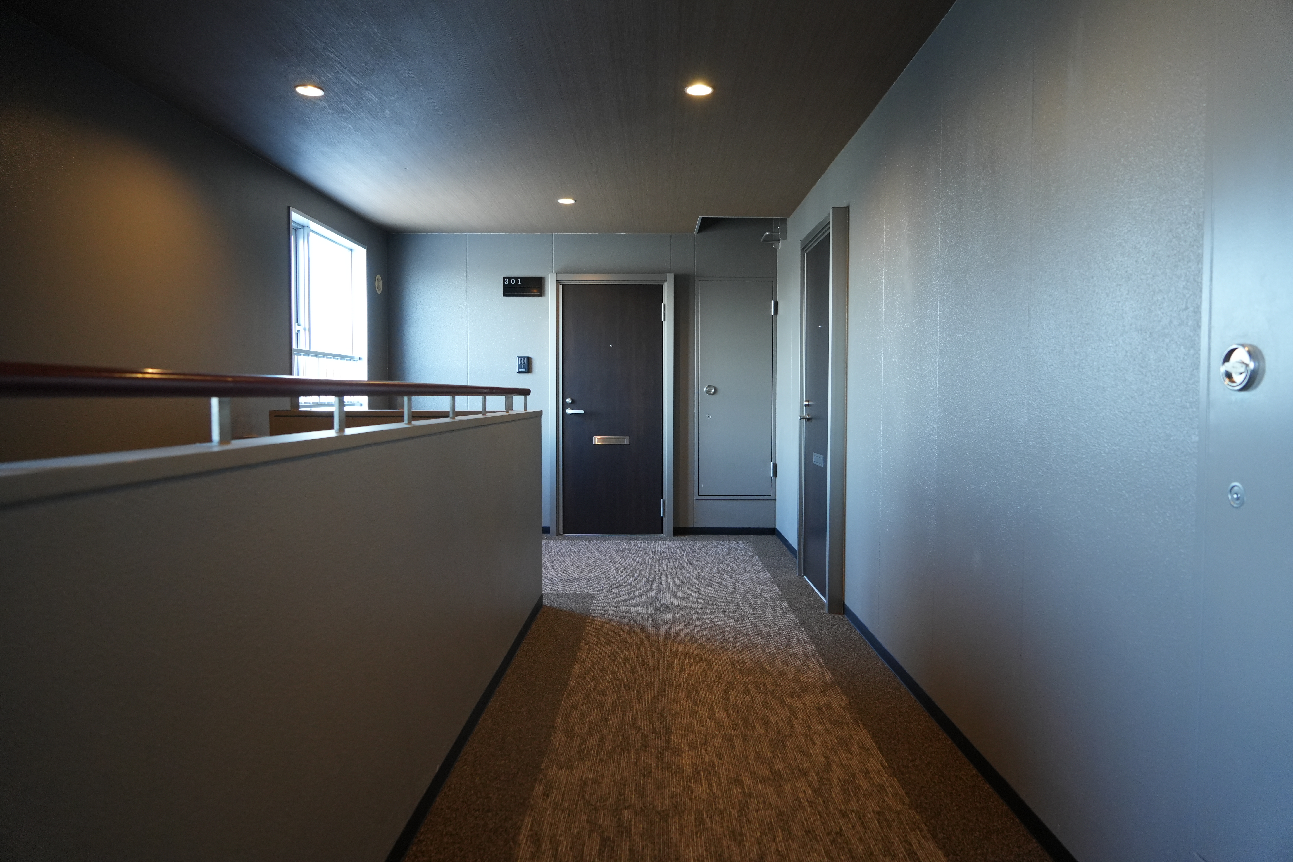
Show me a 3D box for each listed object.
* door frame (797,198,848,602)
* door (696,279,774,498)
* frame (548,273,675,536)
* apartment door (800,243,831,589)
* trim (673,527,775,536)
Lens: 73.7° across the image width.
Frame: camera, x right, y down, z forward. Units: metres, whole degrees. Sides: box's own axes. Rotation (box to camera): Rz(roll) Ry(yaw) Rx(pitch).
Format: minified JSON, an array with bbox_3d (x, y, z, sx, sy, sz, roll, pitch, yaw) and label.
[{"bbox_3d":[0.999,-0.115,4.857,0.115,2.073,0.983,0,2,1],"label":"door frame"},{"bbox_3d":[0.711,-0.333,6.883,0.650,1.768,0.070,0,2,1],"label":"door"},{"bbox_3d":[-0.272,-0.200,6.864,0.983,2.073,0.115,0,2,1],"label":"frame"},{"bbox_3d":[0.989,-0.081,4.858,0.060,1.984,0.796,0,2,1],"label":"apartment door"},{"bbox_3d":[0.629,0.804,6.907,0.818,0.062,0.012,0,2,1],"label":"trim"}]

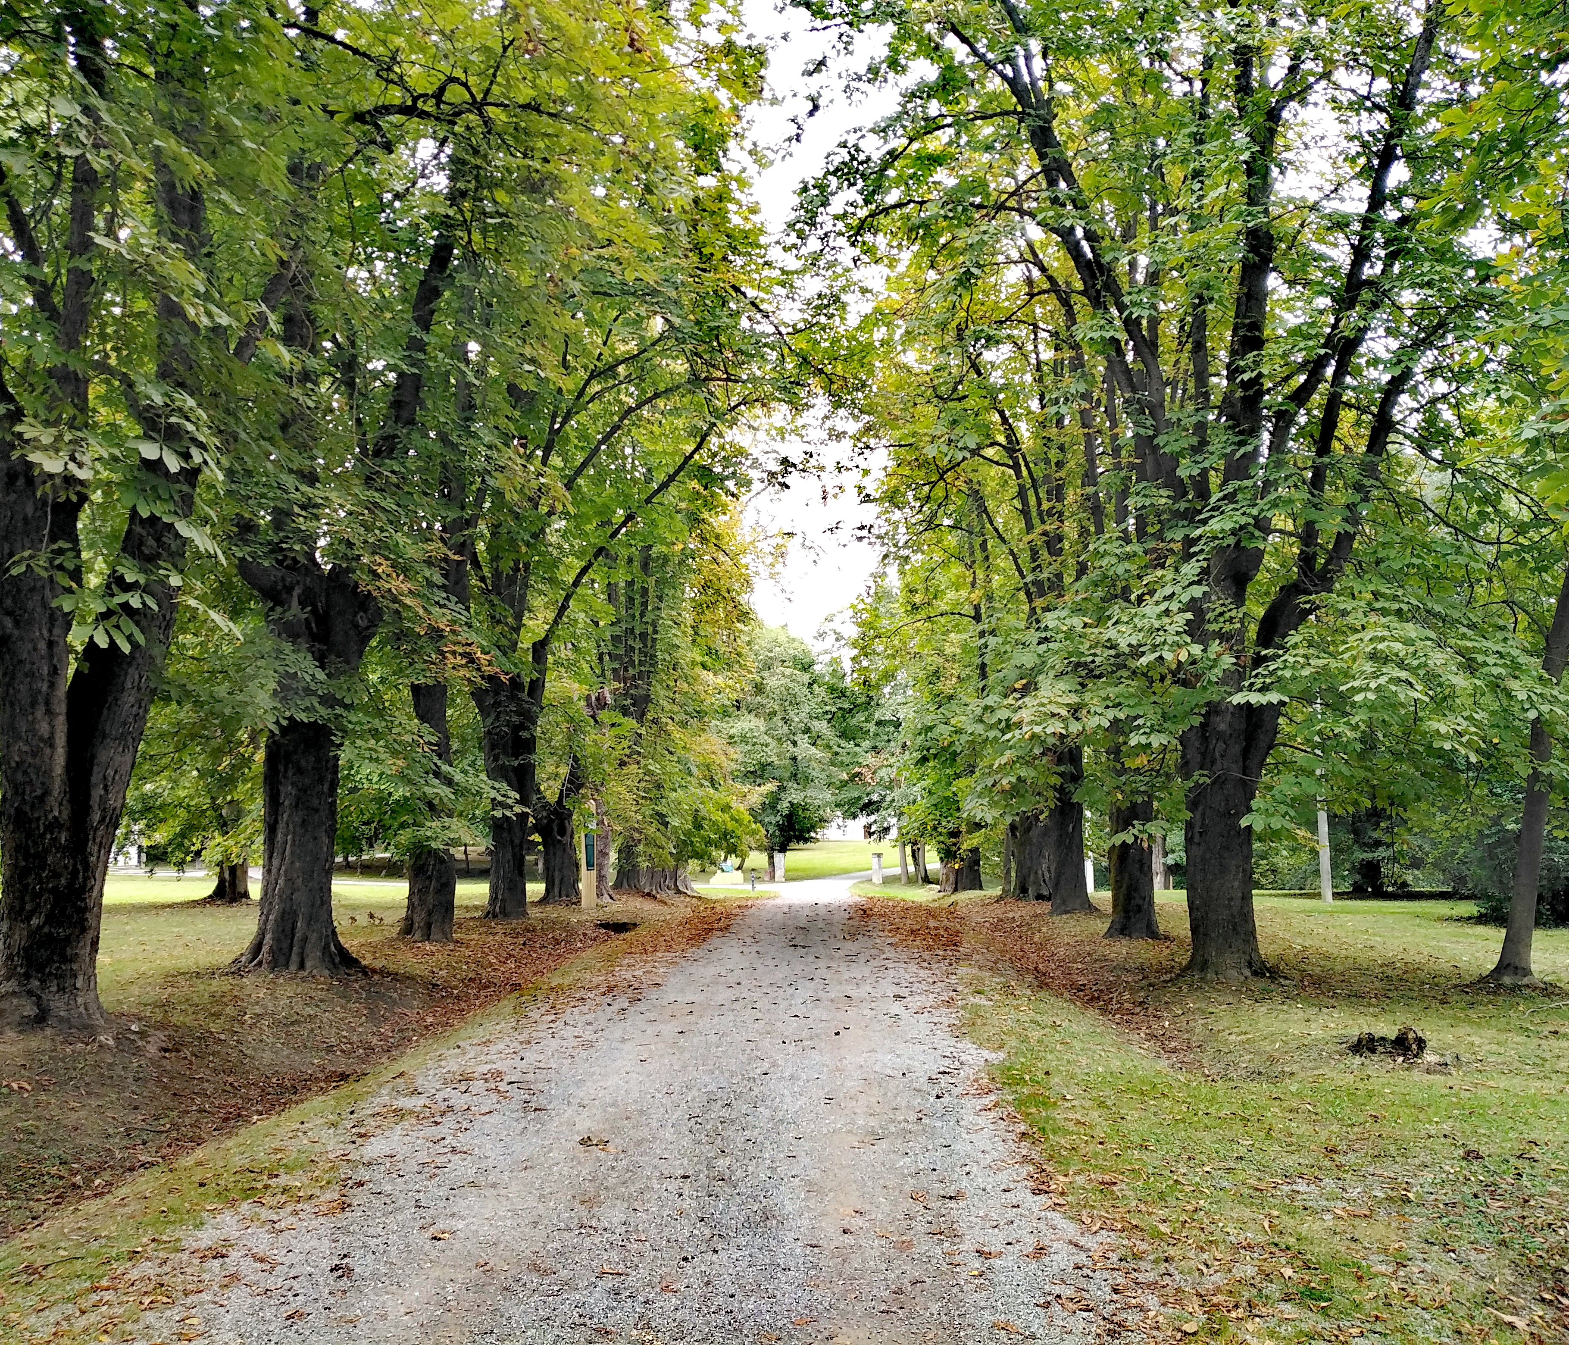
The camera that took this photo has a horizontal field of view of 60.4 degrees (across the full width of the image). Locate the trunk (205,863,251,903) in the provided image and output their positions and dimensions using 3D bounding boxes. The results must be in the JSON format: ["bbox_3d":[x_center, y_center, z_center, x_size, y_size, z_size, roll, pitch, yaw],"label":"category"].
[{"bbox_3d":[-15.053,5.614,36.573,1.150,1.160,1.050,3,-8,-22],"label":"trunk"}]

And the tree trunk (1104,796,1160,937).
[{"bbox_3d":[6.384,3.580,24.861,1.000,2.570,0.920,-2,-7,14],"label":"tree trunk"}]

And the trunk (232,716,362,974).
[{"bbox_3d":[-5.793,2.029,16.173,1.548,3.007,1.548,0,-7,0],"label":"trunk"}]

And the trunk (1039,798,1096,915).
[{"bbox_3d":[6.414,4.136,30.462,1.120,2.590,1.000,-1,-7,12],"label":"trunk"}]

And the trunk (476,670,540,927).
[{"bbox_3d":[-5.404,2.438,26.499,1.283,4.772,1.283,0,-7,0],"label":"trunk"}]

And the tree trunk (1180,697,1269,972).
[{"bbox_3d":[5.073,1.908,15.684,1.065,3.161,1.065,0,-7,0],"label":"tree trunk"}]

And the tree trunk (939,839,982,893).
[{"bbox_3d":[5.184,5.673,39.605,1.276,1.571,1.200,0,-7,0],"label":"tree trunk"}]

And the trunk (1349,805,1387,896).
[{"bbox_3d":[18.195,5.532,42.173,1.100,2.760,1.000,-3,-8,23],"label":"trunk"}]

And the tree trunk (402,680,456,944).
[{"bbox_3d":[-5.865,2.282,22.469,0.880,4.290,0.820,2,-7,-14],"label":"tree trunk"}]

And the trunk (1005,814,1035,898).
[{"bbox_3d":[5.959,4.664,34.187,0.850,2.098,0.850,0,-7,0],"label":"trunk"}]

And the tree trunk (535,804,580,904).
[{"bbox_3d":[-5.394,4.340,32.212,1.069,2.336,1.069,0,-7,0],"label":"tree trunk"}]

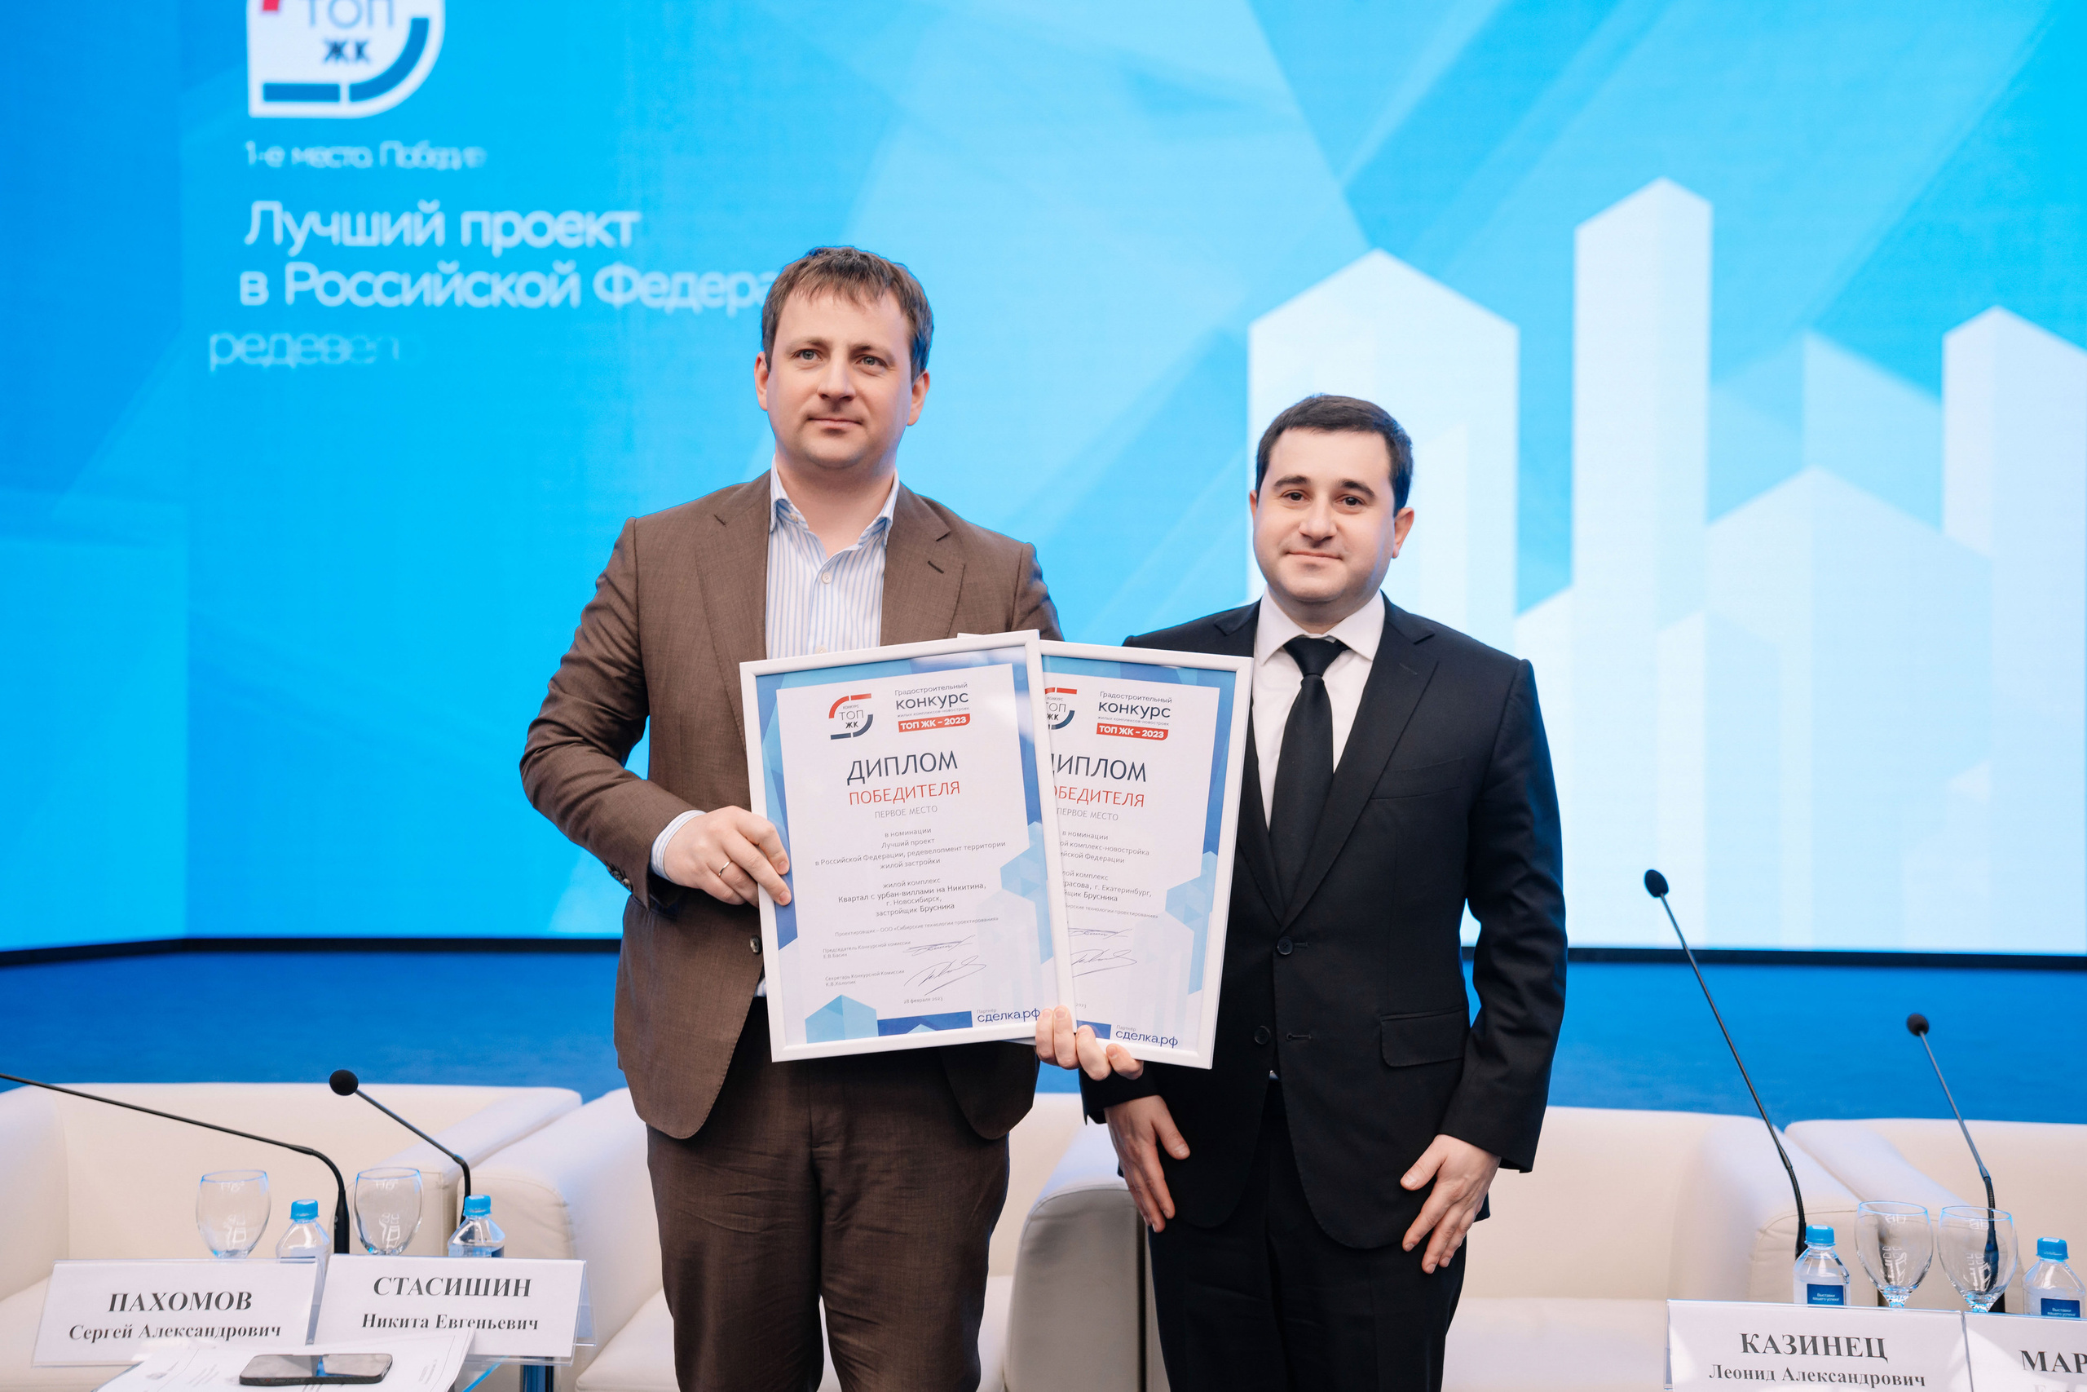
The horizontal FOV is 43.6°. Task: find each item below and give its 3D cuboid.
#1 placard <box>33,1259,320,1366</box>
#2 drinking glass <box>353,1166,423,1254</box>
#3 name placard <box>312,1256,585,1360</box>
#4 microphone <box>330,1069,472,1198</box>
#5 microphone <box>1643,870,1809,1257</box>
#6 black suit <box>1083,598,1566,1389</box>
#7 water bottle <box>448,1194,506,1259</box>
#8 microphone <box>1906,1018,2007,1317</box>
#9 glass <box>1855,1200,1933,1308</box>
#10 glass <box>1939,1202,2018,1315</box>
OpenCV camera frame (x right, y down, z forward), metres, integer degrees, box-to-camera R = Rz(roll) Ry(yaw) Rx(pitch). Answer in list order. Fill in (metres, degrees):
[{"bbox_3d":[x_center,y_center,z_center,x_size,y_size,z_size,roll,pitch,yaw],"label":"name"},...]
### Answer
[{"bbox_3d":[-0.979,0.699,2.970,0.297,0.113,0.090,0,1,-1],"label":"placard"},{"bbox_3d":[-0.772,0.658,3.080,0.078,0.182,0.078,0,1,0],"label":"drinking glass"},{"bbox_3d":[-0.668,0.699,2.975,0.293,0.113,0.090,0,1,6],"label":"name placard"},{"bbox_3d":[-0.714,0.572,2.950,0.080,0.360,0.400,0,1,7],"label":"microphone"},{"bbox_3d":[0.800,0.480,3.030,0.090,0.550,0.250,0,1,-34],"label":"microphone"},{"bbox_3d":[0.315,0.630,2.950,0.550,1.470,0.300,0,1,12],"label":"black suit"},{"bbox_3d":[-0.667,0.670,3.080,0.066,0.163,0.066,0,1,0],"label":"water bottle"},{"bbox_3d":[1.085,0.572,3.090,0.080,0.360,0.400,0,1,7],"label":"microphone"},{"bbox_3d":[0.930,0.658,2.860,0.080,0.182,0.080,0,1,0],"label":"glass"},{"bbox_3d":[1.015,0.658,2.835,0.080,0.182,0.080,0,1,0],"label":"glass"}]

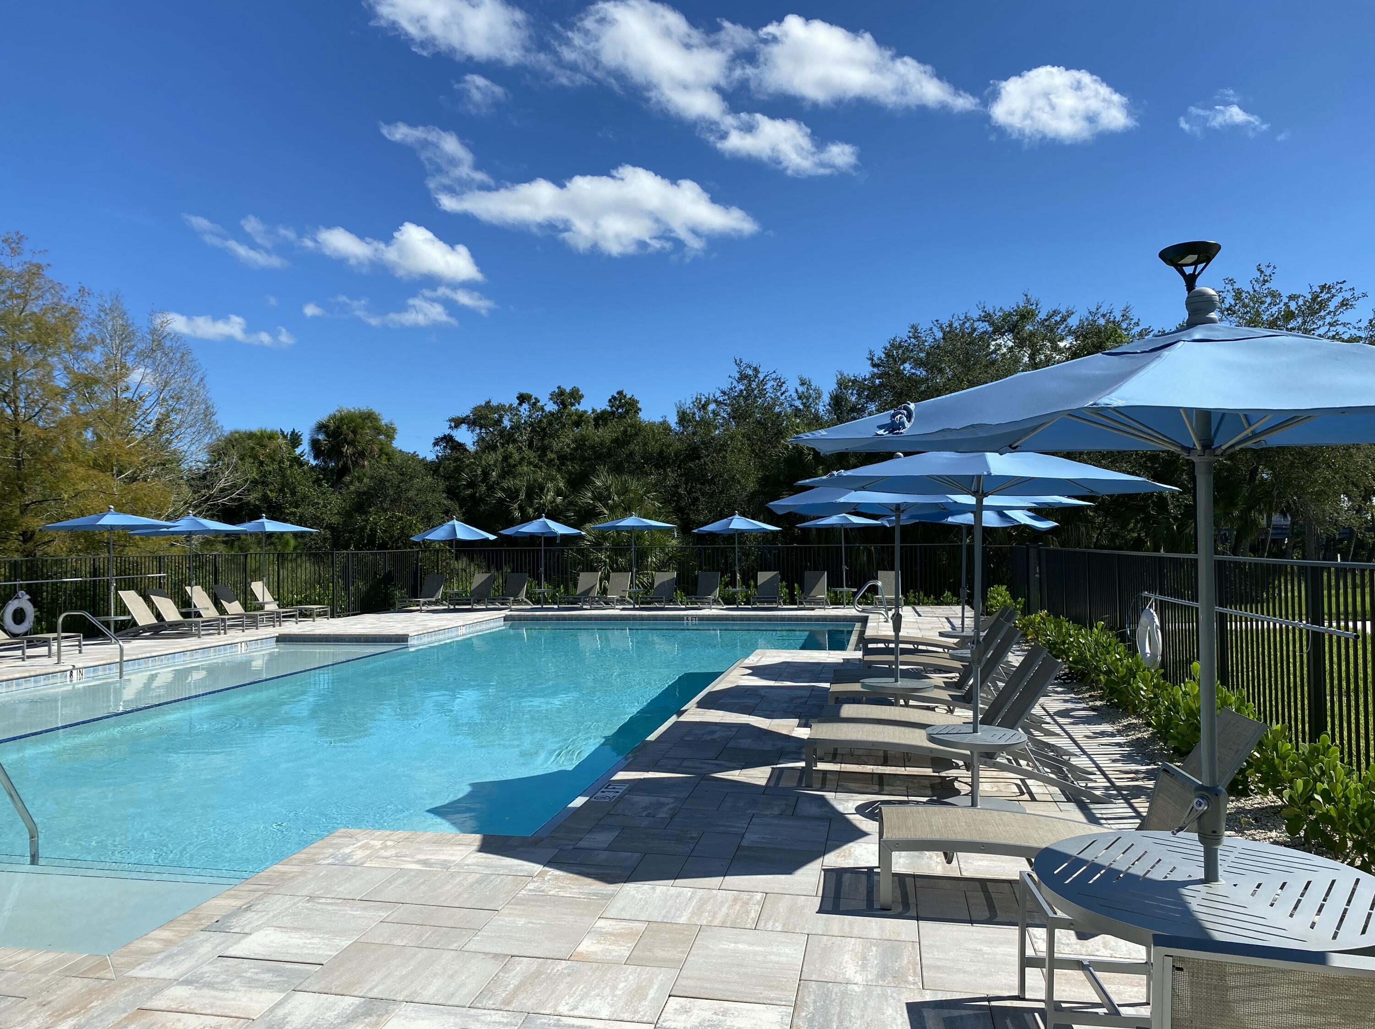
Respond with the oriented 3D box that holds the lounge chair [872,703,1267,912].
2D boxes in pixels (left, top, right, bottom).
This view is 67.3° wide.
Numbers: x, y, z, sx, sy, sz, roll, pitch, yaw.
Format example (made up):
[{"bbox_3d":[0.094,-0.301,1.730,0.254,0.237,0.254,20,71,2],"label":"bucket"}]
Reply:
[{"bbox_3d":[1.902,1.352,4.812,1.950,0.890,0.660,-1,-2,13],"label":"lounge chair"}]

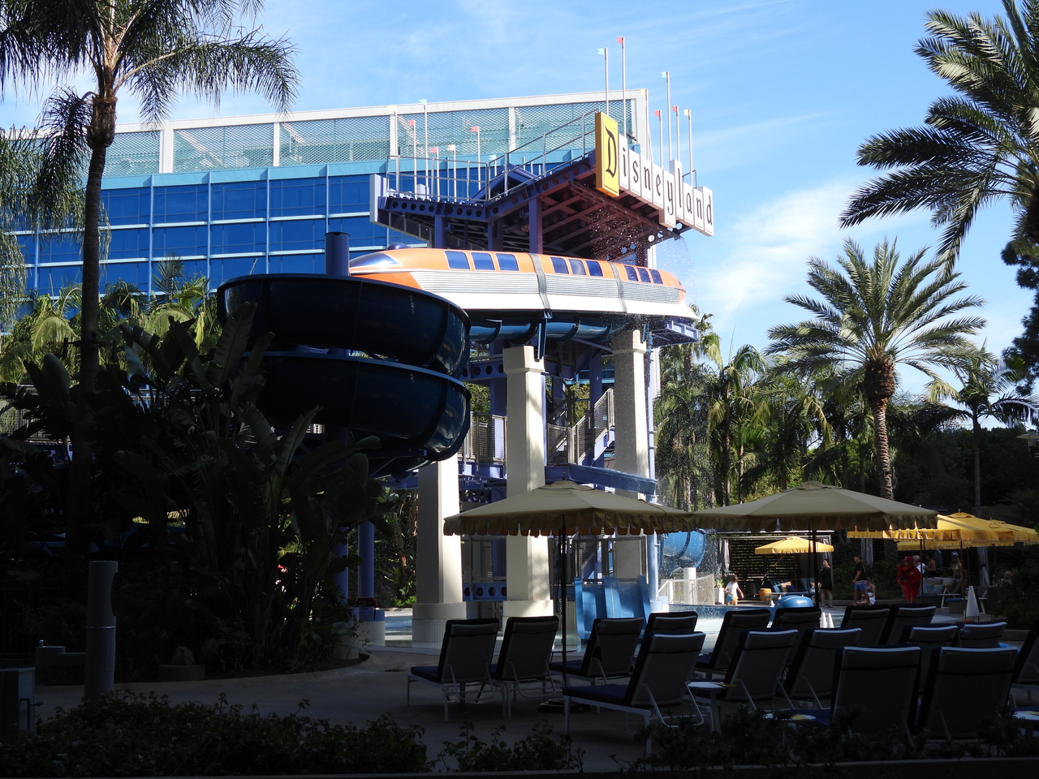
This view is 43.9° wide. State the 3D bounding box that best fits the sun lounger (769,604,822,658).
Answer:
[{"bbox_3d":[3.145,3.375,16.561,0.690,1.070,1.680,3,-8,-25],"label":"sun lounger"}]

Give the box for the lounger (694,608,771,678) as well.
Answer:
[{"bbox_3d":[2.503,3.370,16.452,0.690,1.070,1.680,3,-8,-25],"label":"lounger"}]

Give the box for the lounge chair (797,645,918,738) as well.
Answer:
[{"bbox_3d":[2.508,2.412,9.716,0.683,1.051,1.612,0,-8,-3],"label":"lounge chair"}]

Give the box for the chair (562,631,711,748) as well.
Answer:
[{"bbox_3d":[1.144,2.892,12.626,0.690,1.070,1.680,3,-8,-25],"label":"chair"}]

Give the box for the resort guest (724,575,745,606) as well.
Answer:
[{"bbox_3d":[7.227,6.834,43.326,0.459,1.204,0.357,-1,-8,6],"label":"resort guest"}]

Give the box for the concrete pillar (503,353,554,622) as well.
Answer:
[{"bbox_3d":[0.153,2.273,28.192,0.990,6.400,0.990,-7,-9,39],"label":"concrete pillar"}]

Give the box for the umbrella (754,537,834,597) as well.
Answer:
[{"bbox_3d":[10.044,6.618,46.952,2.856,2.443,2.754,-3,-8,20],"label":"umbrella"}]

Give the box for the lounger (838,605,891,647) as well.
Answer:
[{"bbox_3d":[4.069,3.311,16.550,0.683,1.051,1.612,2,-8,-22],"label":"lounger"}]

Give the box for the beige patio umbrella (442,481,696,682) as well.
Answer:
[{"bbox_3d":[0.556,2.329,14.684,2.907,2.578,2.774,-2,-8,13],"label":"beige patio umbrella"}]

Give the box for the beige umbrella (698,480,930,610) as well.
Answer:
[{"bbox_3d":[3.763,2.493,16.356,3.050,2.750,2.950,-3,-8,14],"label":"beige umbrella"}]

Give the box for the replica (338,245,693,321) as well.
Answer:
[{"bbox_3d":[0.630,-2.399,30.311,1.550,1.340,12.130,-7,-3,40],"label":"replica"}]

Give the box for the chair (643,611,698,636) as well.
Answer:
[{"bbox_3d":[1.566,3.332,16.057,0.690,1.070,1.680,2,-8,-22],"label":"chair"}]

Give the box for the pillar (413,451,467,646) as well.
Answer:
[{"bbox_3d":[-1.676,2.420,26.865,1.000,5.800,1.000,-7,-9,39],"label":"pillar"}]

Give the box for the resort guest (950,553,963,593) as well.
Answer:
[{"bbox_3d":[14.027,6.160,41.348,0.490,1.775,0.347,-5,-9,28],"label":"resort guest"}]

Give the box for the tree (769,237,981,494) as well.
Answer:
[{"bbox_3d":[13.796,1.066,48.720,7.956,13.837,7.548,-1,-8,0],"label":"tree"}]

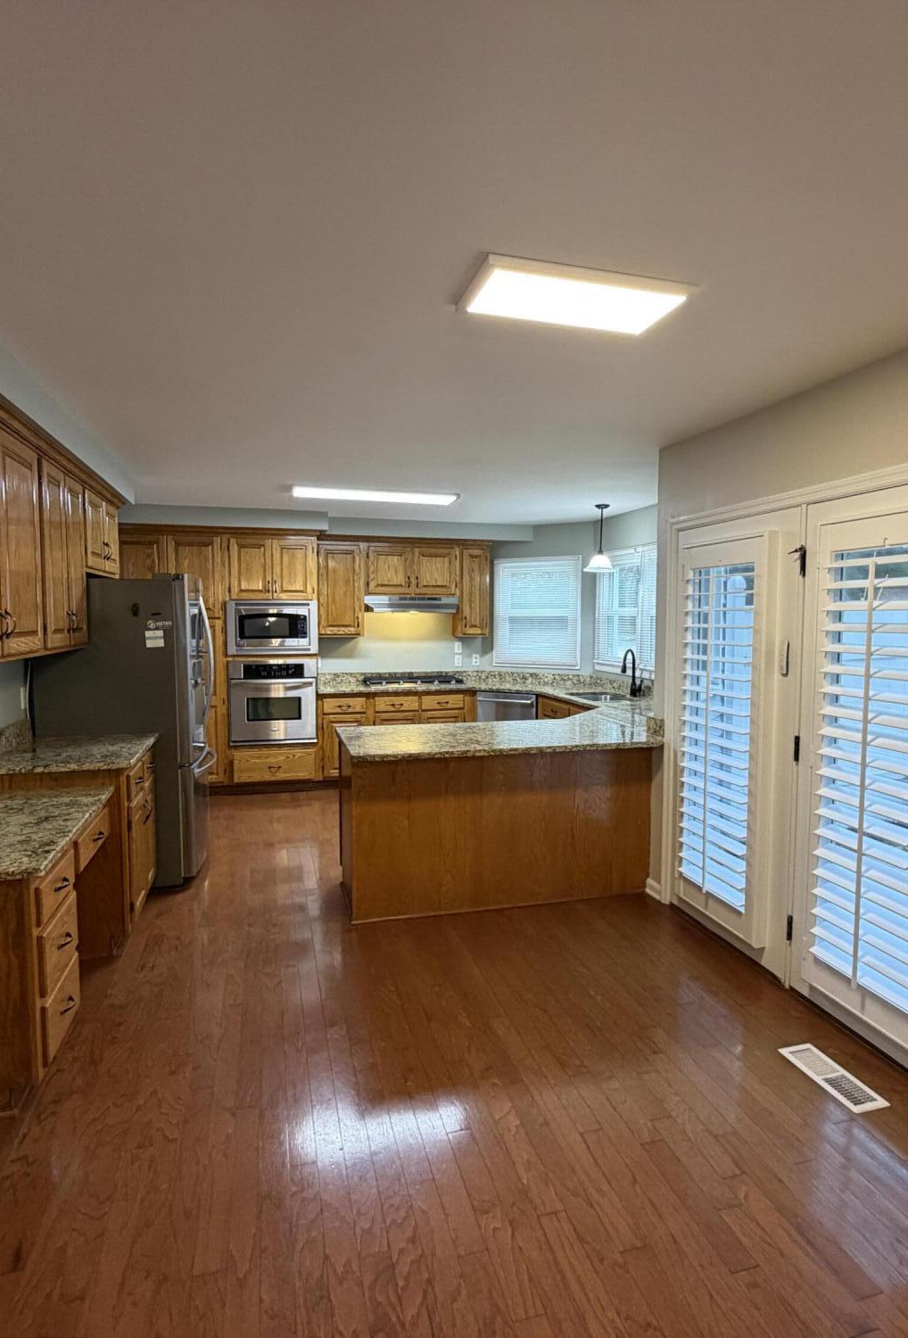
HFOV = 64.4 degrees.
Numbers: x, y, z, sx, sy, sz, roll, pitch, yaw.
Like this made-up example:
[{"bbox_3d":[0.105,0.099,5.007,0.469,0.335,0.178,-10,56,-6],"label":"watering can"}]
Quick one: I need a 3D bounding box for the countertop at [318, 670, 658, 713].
[{"bbox_3d":[0.281,0.177,6.186,2.675,0.137,2.371,-1,4,-15],"label":"countertop"}]

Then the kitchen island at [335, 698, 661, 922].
[{"bbox_3d":[0.222,0.816,4.133,1.716,0.897,0.889,-1,4,-15],"label":"kitchen island"}]

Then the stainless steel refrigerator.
[{"bbox_3d":[-2.024,0.341,4.546,0.901,1.793,0.912,-1,4,-15],"label":"stainless steel refrigerator"}]

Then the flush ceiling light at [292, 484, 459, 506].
[{"bbox_3d":[-0.567,-1.288,5.368,1.217,0.058,0.328,-1,4,-15],"label":"flush ceiling light"}]

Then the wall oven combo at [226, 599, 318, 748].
[{"bbox_3d":[-1.642,0.022,6.554,0.758,1.256,0.580,-1,4,-15],"label":"wall oven combo"}]

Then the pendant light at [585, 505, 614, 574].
[{"bbox_3d":[1.207,-1.075,5.974,0.234,0.557,0.234,0,4,0],"label":"pendant light"}]

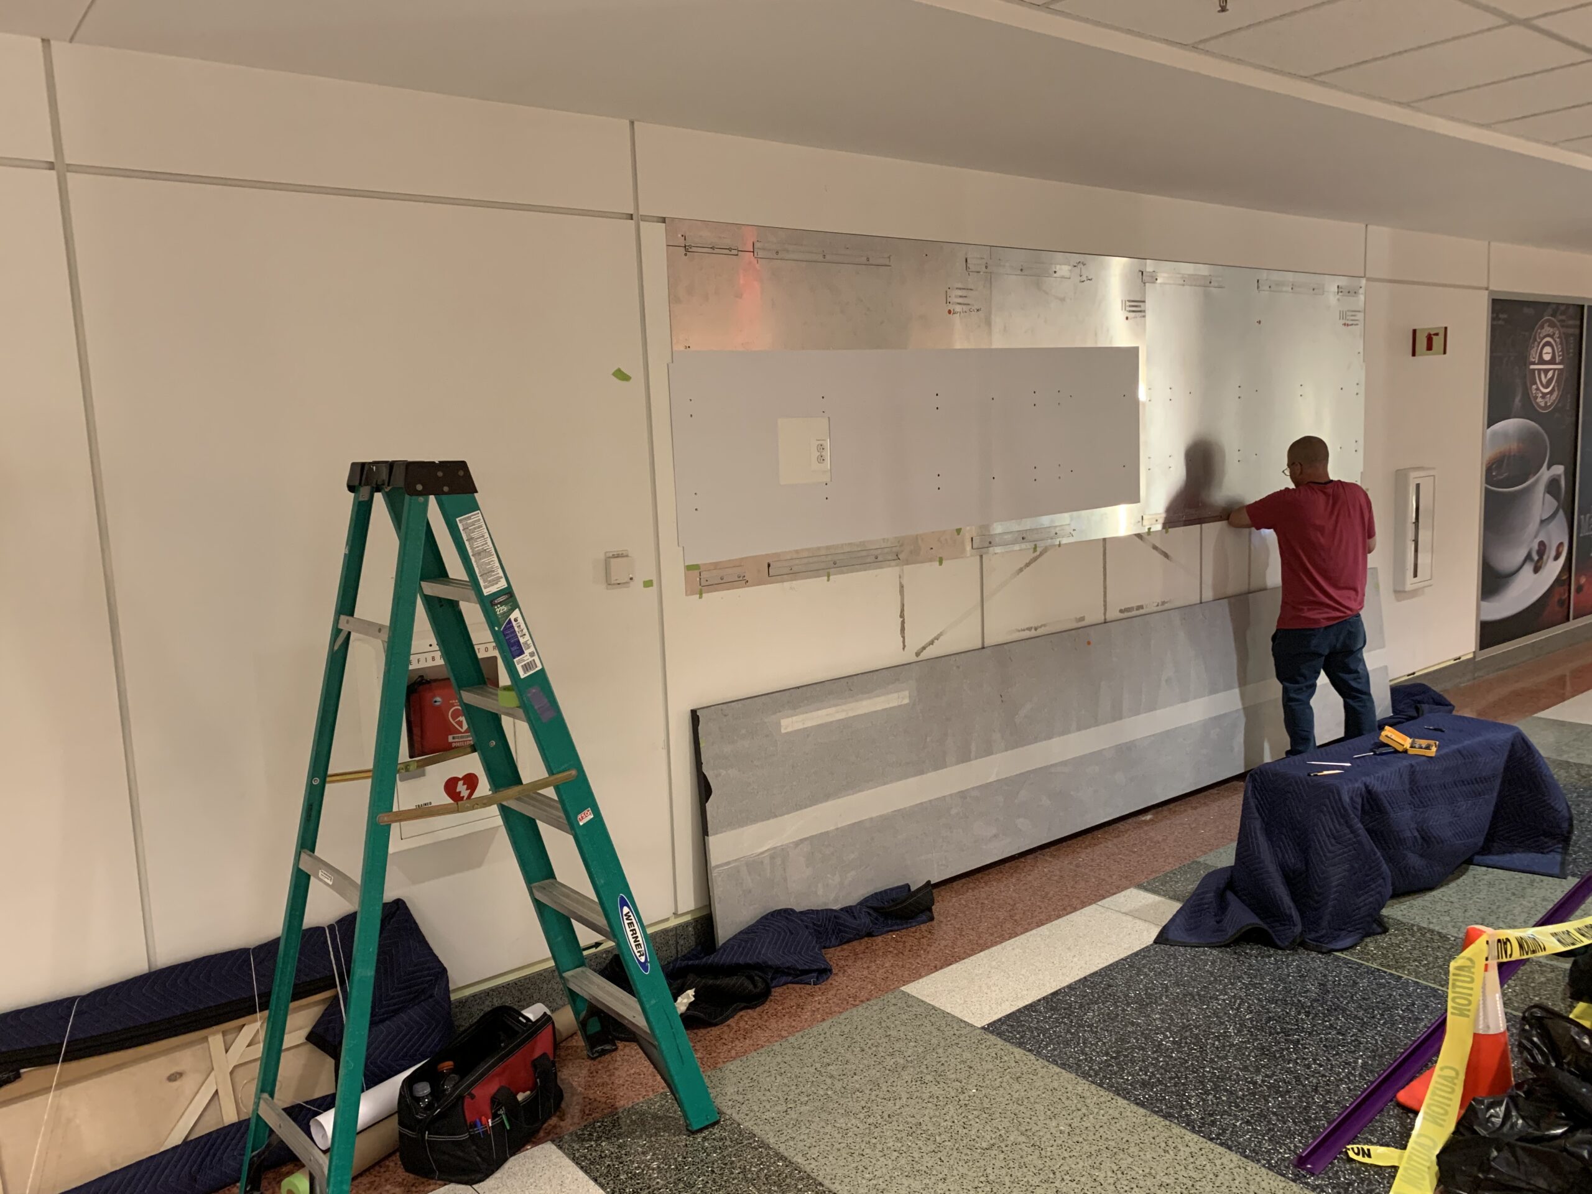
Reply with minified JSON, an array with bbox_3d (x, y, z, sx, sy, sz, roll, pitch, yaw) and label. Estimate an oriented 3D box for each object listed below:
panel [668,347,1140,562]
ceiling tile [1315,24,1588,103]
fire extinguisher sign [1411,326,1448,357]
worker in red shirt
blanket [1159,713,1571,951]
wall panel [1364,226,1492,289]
[{"bbox_3d":[0.568,-0.602,4.564,2.401,0.681,0.012,-9,11,-37],"label":"panel"},{"bbox_3d":[1.996,-1.614,3.621,0.615,0.020,0.577,-8,10,-37],"label":"ceiling tile"},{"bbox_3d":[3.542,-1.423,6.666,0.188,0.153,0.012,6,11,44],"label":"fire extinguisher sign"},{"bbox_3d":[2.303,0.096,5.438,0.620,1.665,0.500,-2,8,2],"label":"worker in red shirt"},{"bbox_3d":[2.171,0.830,4.372,1.880,0.520,0.700,-8,10,-37],"label":"blanket"},{"bbox_3d":[3.594,-1.916,6.783,1.447,0.268,0.020,-8,10,-37],"label":"wall panel"}]

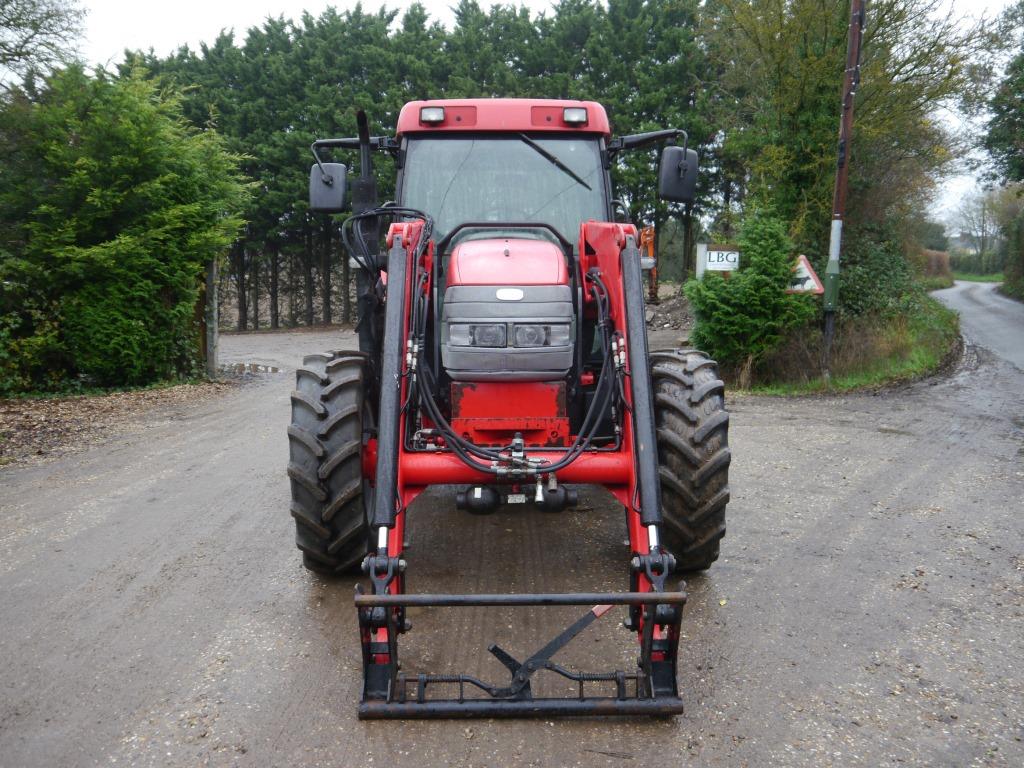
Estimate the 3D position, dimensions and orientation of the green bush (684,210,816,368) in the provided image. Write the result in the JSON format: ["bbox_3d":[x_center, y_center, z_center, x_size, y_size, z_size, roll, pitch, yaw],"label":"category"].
[{"bbox_3d":[3.420,-1.360,12.800,1.800,2.300,1.750,0,7,0],"label":"green bush"}]

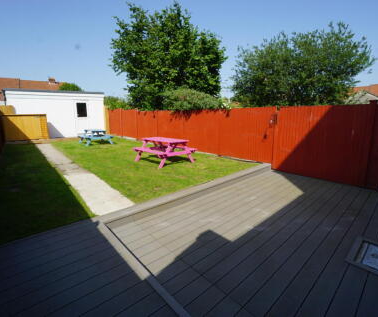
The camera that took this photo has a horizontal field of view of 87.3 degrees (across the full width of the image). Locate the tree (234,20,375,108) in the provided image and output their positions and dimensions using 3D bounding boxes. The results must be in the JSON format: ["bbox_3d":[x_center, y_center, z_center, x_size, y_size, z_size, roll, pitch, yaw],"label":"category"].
[{"bbox_3d":[5.717,-3.736,10.756,6.800,6.410,6.200,6,11,26],"label":"tree"}]

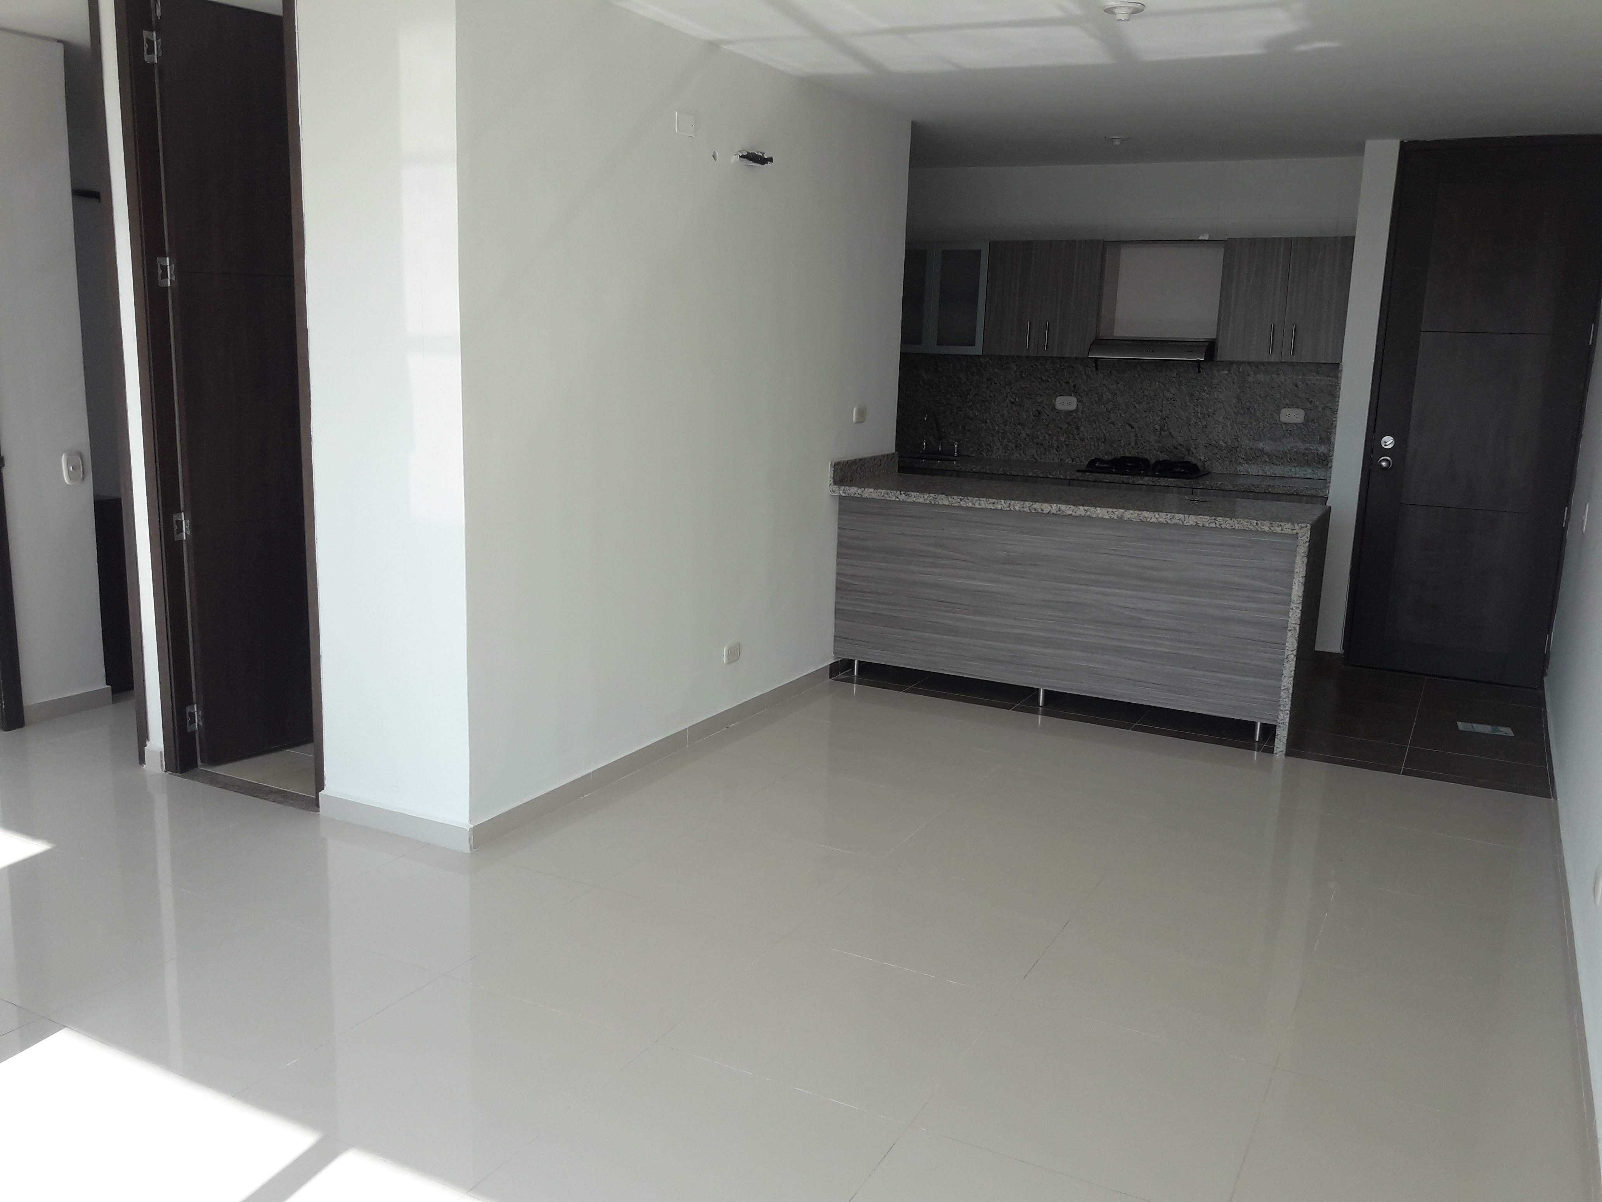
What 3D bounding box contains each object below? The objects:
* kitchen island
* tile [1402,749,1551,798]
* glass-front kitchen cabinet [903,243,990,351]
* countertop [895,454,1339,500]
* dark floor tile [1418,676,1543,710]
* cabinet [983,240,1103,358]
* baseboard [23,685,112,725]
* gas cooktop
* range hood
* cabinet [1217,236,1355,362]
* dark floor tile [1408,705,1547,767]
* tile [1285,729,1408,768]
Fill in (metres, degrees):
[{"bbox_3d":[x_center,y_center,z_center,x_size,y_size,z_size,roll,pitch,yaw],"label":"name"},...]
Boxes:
[{"bbox_3d":[1.159,-0.053,5.620,1.983,0.977,0.691,8,13,27],"label":"kitchen island"},{"bbox_3d":[2.532,0.643,4.860,0.488,0.012,0.405,8,13,27],"label":"tile"},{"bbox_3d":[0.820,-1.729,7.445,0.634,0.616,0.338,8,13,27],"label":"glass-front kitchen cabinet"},{"bbox_3d":[1.541,-0.714,7.095,2.528,0.045,0.586,8,13,27],"label":"countertop"},{"bbox_3d":[3.161,0.428,6.015,0.480,0.012,0.364,8,13,27],"label":"dark floor tile"},{"bbox_3d":[1.375,-1.657,7.157,0.621,0.612,0.338,8,13,27],"label":"cabinet"},{"bbox_3d":[-2.846,0.405,5.025,0.013,0.075,0.367,8,13,27],"label":"baseboard"},{"bbox_3d":[1.906,-0.745,7.183,0.615,0.068,0.439,8,13,27],"label":"gas cooktop"},{"bbox_3d":[1.939,-1.362,7.016,0.609,0.106,0.530,8,13,27],"label":"range hood"},{"bbox_3d":[2.480,-1.518,6.583,0.583,0.604,0.338,8,13,27],"label":"cabinet"},{"bbox_3d":[2.805,0.560,5.373,0.490,0.011,0.664,8,13,27],"label":"dark floor tile"},{"bbox_3d":[2.133,0.579,5.170,0.506,0.011,0.328,8,13,27],"label":"tile"}]

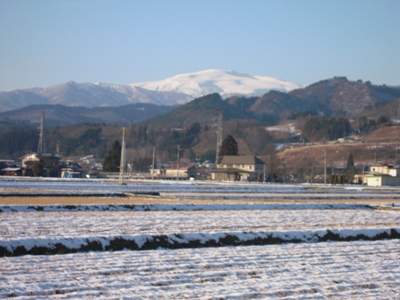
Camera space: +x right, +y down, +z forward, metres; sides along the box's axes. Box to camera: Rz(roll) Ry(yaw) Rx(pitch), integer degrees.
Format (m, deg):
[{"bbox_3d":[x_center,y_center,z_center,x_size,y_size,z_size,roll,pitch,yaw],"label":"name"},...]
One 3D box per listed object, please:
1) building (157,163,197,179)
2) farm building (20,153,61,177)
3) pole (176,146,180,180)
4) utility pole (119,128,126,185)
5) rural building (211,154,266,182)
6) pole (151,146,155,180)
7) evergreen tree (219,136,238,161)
[{"bbox_3d":[-8.080,7.186,445.000,11.200,5.500,8.000,1,-1,20],"label":"building"},{"bbox_3d":[-52.928,5.017,430.000,8.500,7.700,10.000,0,-1,33],"label":"farm building"},{"bbox_3d":[-6.811,3.960,410.000,1.300,11.200,0.400,1,-1,10],"label":"pole"},{"bbox_3d":[-16.956,1.497,285.000,1.600,12.400,1.600,1,-1,10],"label":"utility pole"},{"bbox_3d":[11.710,5.840,402.000,14.000,8.500,10.000,1,-1,22],"label":"rural building"},{"bbox_3d":[-14.794,4.277,410.000,0.400,10.700,0.400,1,-1,10],"label":"pole"},{"bbox_3d":[9.261,2.627,425.000,7.000,15.000,7.000,1,-1,0],"label":"evergreen tree"}]

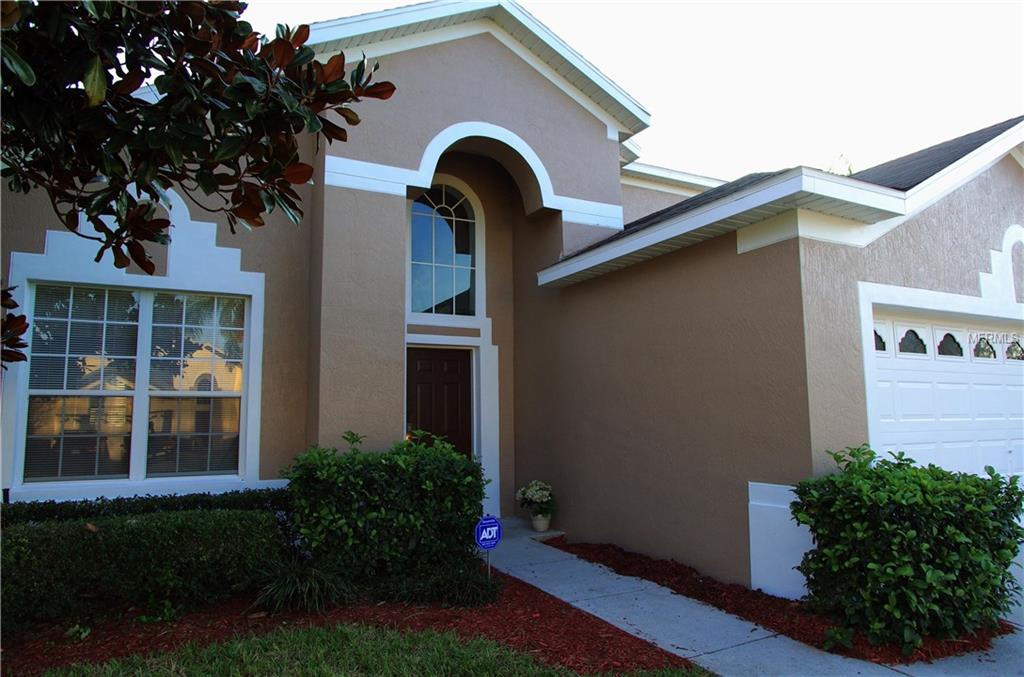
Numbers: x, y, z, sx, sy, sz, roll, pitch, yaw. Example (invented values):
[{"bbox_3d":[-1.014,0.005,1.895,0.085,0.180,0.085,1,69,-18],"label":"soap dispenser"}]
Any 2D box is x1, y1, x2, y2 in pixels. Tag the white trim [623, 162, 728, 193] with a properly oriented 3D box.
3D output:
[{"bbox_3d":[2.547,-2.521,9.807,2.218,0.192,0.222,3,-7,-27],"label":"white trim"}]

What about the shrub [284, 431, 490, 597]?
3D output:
[{"bbox_3d":[-1.091,1.413,5.304,1.562,1.179,0.978,3,-7,-27],"label":"shrub"}]

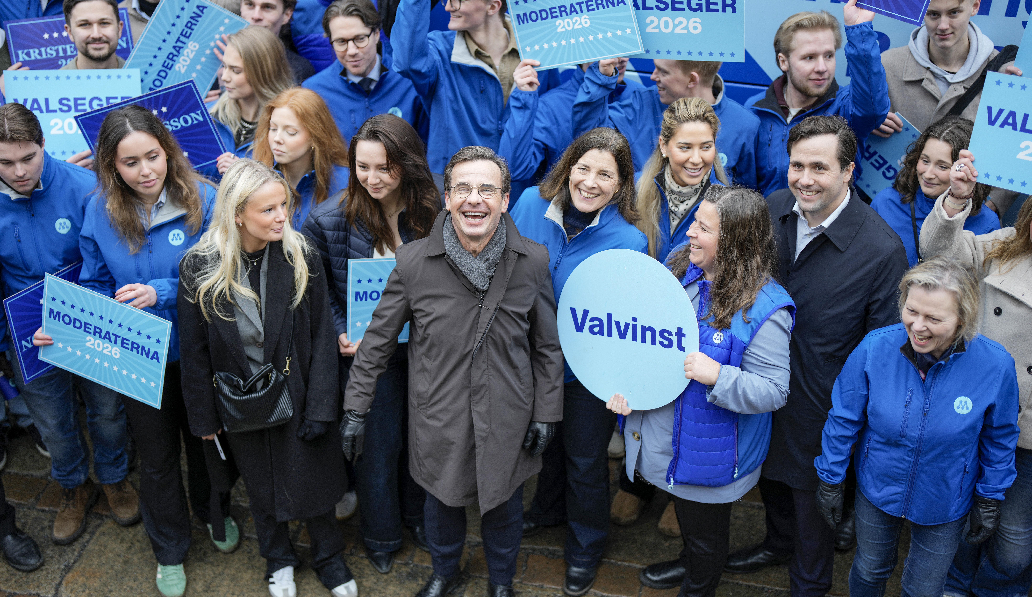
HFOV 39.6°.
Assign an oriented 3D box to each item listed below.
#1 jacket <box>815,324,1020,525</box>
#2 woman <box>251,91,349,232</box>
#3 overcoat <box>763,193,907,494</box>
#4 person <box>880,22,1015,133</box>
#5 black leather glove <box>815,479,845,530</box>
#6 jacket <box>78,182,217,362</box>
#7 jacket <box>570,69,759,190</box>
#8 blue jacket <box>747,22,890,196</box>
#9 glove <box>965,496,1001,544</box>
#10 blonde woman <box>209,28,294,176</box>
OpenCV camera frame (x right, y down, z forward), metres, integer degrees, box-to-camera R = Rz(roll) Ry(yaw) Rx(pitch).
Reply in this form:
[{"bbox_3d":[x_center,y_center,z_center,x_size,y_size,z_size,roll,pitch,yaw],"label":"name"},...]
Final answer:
[{"bbox_3d":[1.114,0.358,3.995,0.540,0.620,0.310,11,37,15],"label":"jacket"},{"bbox_3d":[-0.707,0.069,4.795,0.480,1.700,0.350,15,38,20],"label":"woman"},{"bbox_3d":[0.959,0.129,4.508,0.570,1.020,0.400,14,35,21],"label":"overcoat"},{"bbox_3d":[1.381,-0.274,5.143,0.560,1.870,0.380,2,35,2],"label":"person"},{"bbox_3d":[0.969,0.615,4.363,0.100,0.210,0.090,14,35,21],"label":"black leather glove"},{"bbox_3d":[-1.130,-0.041,4.510,0.500,0.630,0.400,-4,32,-7],"label":"jacket"},{"bbox_3d":[0.565,-0.456,5.041,0.660,0.840,0.460,7,33,10],"label":"jacket"},{"bbox_3d":[0.911,-0.433,4.612,0.550,1.000,0.380,9,36,12],"label":"blue jacket"},{"bbox_3d":[1.413,0.655,4.362,0.110,0.210,0.100,-5,32,-8],"label":"glove"},{"bbox_3d":[-0.907,-0.149,5.094,0.480,1.710,0.360,20,40,26],"label":"blonde woman"}]

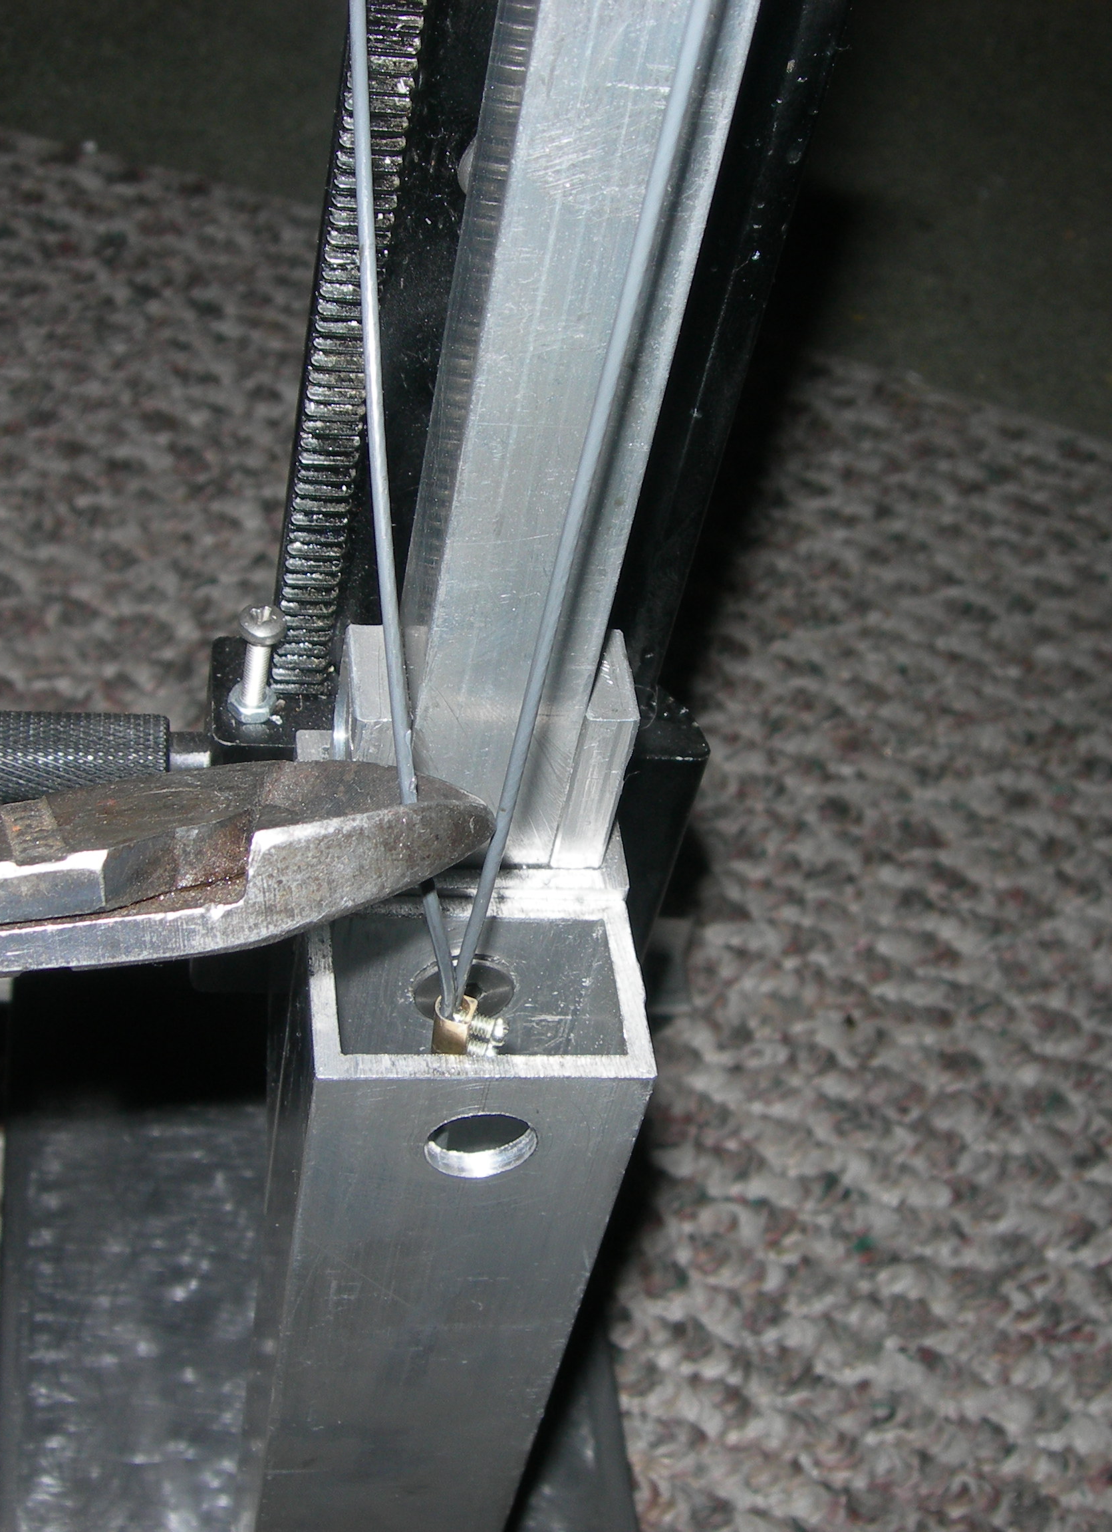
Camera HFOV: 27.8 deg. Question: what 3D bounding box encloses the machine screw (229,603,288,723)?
[{"bbox_3d":[-0.036,-0.013,0.270,0.006,0.017,0.006,3,48,-12],"label":"machine screw"}]

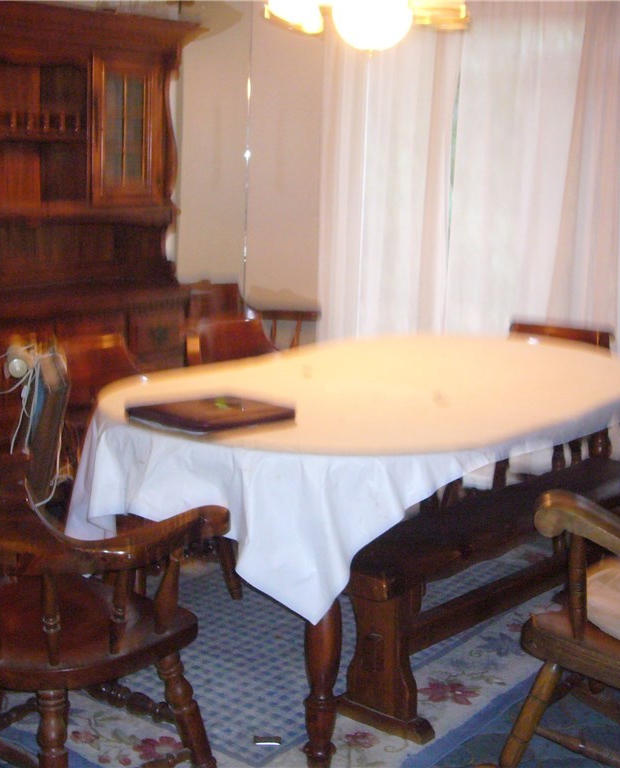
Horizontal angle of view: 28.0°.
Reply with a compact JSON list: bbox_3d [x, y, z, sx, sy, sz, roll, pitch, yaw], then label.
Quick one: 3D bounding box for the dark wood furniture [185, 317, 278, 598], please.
[{"bbox_3d":[-0.184,0.216,4.214,0.559,0.791,0.655,10,14,39],"label":"dark wood furniture"}]

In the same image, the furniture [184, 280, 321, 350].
[{"bbox_3d":[-0.299,-0.009,5.412,0.559,0.791,0.655,10,14,39],"label":"furniture"}]

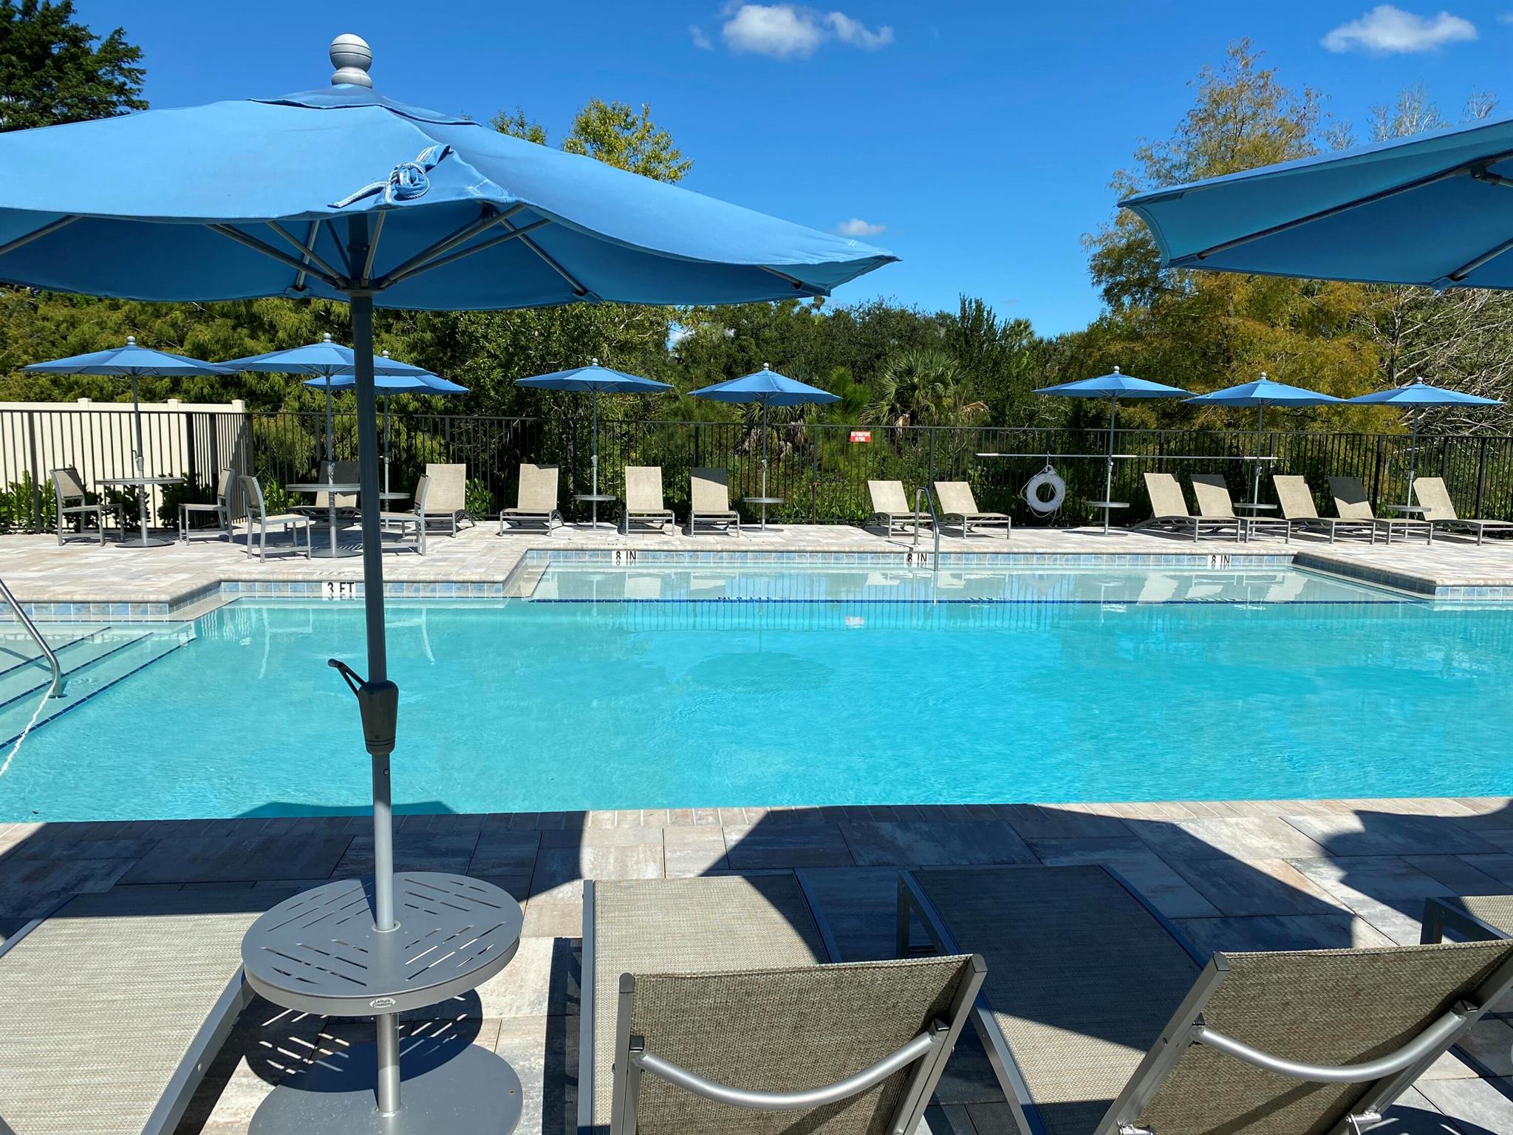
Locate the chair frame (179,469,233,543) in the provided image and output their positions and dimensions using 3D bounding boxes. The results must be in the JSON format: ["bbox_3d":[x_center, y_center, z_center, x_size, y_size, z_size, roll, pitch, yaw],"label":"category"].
[{"bbox_3d":[-6.501,-0.732,13.440,0.550,0.870,0.500,-4,9,-34],"label":"chair frame"}]

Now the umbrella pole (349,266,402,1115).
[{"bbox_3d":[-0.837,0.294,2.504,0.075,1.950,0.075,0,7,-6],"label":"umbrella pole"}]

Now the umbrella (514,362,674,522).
[{"bbox_3d":[-2.311,-1.744,16.245,2.220,2.400,2.220,0,7,-6],"label":"umbrella"}]

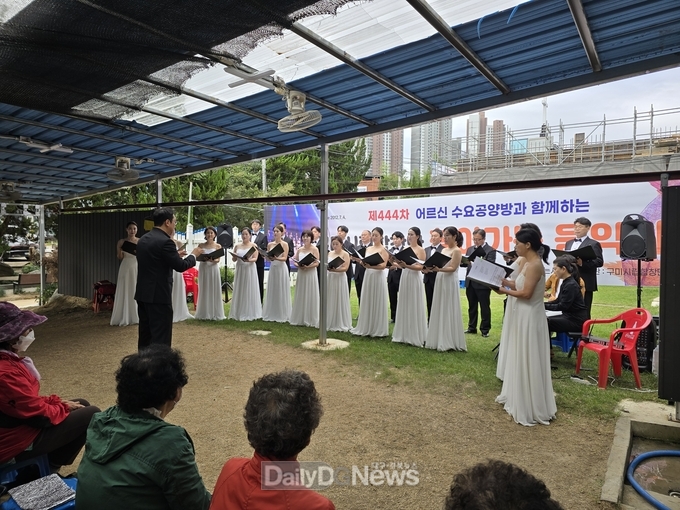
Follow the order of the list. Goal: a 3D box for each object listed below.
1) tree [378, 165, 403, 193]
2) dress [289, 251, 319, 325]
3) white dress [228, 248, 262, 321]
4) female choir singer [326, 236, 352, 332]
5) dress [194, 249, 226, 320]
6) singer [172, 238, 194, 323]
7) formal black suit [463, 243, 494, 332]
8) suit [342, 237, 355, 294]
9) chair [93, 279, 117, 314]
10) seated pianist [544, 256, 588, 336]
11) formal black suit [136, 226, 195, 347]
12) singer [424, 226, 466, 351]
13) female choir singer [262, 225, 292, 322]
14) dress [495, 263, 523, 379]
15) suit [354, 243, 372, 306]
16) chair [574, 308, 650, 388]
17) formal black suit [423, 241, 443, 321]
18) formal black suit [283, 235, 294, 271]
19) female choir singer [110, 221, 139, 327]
[{"bbox_3d":[2.850,-2.130,25.000,2.200,5.976,2.200,1,1,6],"label":"tree"},{"bbox_3d":[-0.593,0.559,7.650,0.520,1.236,0.500,1,1,25],"label":"dress"},{"bbox_3d":[-1.747,0.527,8.350,0.580,1.290,0.540,1,2,7],"label":"white dress"},{"bbox_3d":[-0.025,0.459,7.400,0.530,1.523,0.530,1,2,35],"label":"female choir singer"},{"bbox_3d":[-2.320,0.515,8.100,0.560,1.260,0.480,0,1,-12],"label":"dress"},{"bbox_3d":[-2.895,0.330,8.050,0.550,1.639,0.550,0,1,-14],"label":"singer"},{"bbox_3d":[2.301,0.549,7.400,0.500,1.507,0.380,1,2,34],"label":"formal black suit"},{"bbox_3d":[0.096,0.430,8.700,0.500,1.500,0.360,1,1,23],"label":"suit"},{"bbox_3d":[-4.380,0.770,8.400,0.440,0.600,0.440,0,1,-27],"label":"chair"},{"bbox_3d":[2.671,0.651,5.400,0.760,1.320,0.500,1,2,21],"label":"seated pianist"},{"bbox_3d":[-1.740,0.480,4.550,0.520,1.500,0.520,0,1,-37],"label":"formal black suit"},{"bbox_3d":[1.443,0.425,6.150,0.570,1.627,0.530,0,1,-31],"label":"singer"},{"bbox_3d":[-1.098,0.301,8.000,0.560,1.682,0.550,1,1,18],"label":"female choir singer"},{"bbox_3d":[1.858,0.687,4.500,0.550,1.285,0.500,1,1,7],"label":"dress"},{"bbox_3d":[0.468,0.486,8.450,0.520,1.420,0.380,2,2,34],"label":"suit"},{"bbox_3d":[2.900,0.945,4.770,0.580,0.770,0.570,1,1,2],"label":"chair"},{"bbox_3d":[1.692,0.501,7.800,0.500,1.433,0.360,1,1,30],"label":"formal black suit"},{"bbox_3d":[-1.115,0.350,9.000,0.500,1.500,0.360,1,1,9],"label":"formal black suit"},{"bbox_3d":[-3.350,0.285,7.250,0.560,1.660,0.560,0,1,-25],"label":"female choir singer"}]

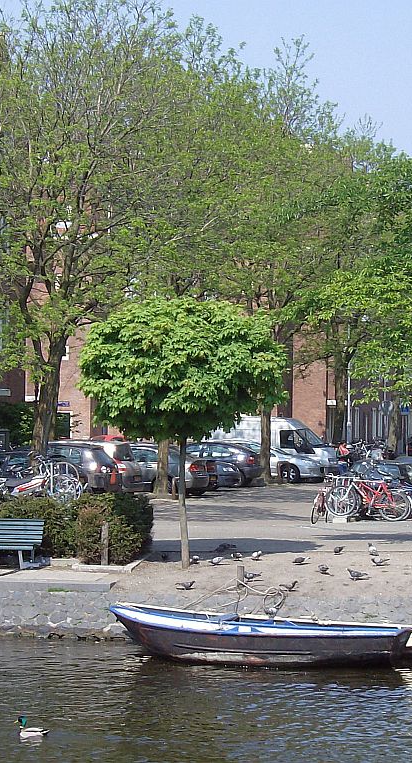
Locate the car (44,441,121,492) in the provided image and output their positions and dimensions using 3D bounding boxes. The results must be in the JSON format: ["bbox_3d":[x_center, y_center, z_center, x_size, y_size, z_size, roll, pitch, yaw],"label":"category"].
[{"bbox_3d":[-4.506,2.447,70.000,4.300,1.520,1.760,0,-1,31],"label":"car"}]

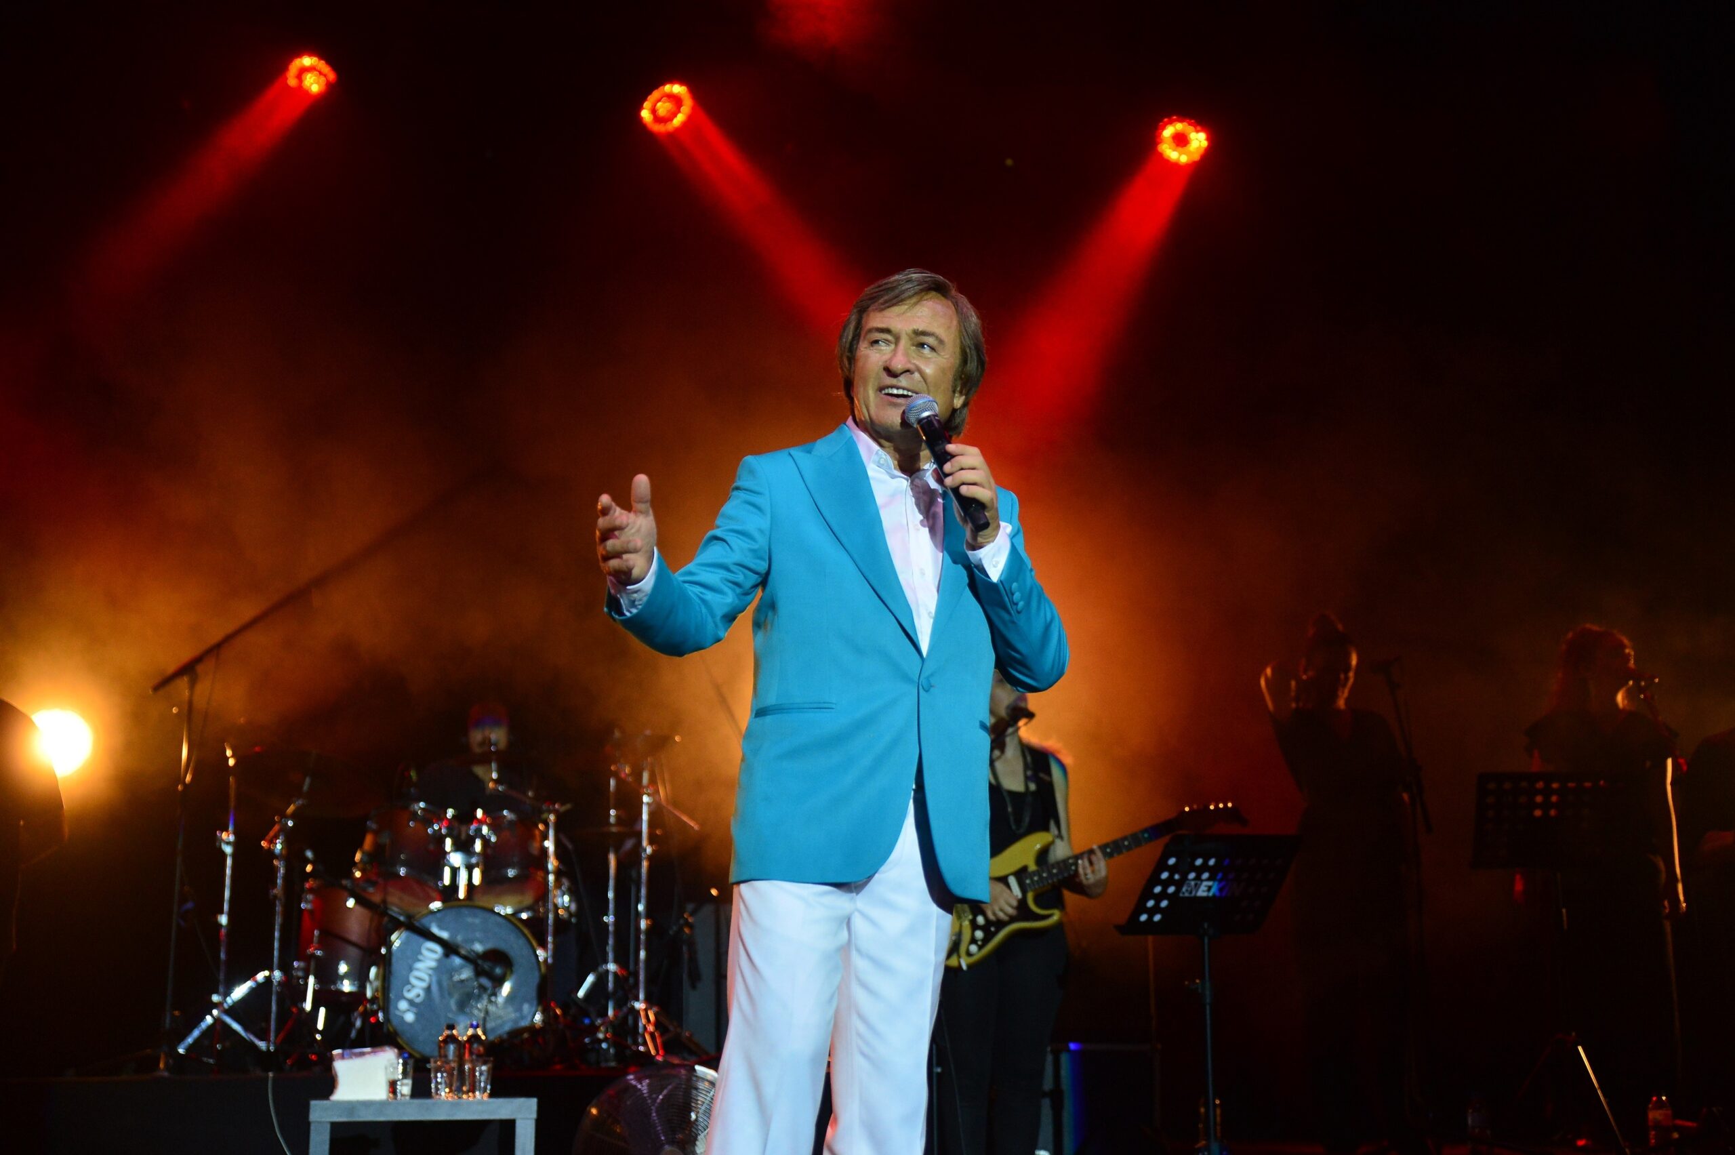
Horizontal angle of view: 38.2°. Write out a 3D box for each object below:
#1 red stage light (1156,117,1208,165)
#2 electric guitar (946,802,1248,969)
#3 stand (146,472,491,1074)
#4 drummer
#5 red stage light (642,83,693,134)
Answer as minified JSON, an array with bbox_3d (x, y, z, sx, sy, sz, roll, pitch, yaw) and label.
[{"bbox_3d":[1.617,-2.252,12.707,0.300,0.230,0.300,-8,-57,31],"label":"red stage light"},{"bbox_3d":[0.573,0.810,7.060,0.985,0.325,0.080,-21,-23,-5],"label":"electric guitar"},{"bbox_3d":[-1.985,0.677,8.928,1.250,2.153,0.500,2,-12,-14],"label":"stand"},{"bbox_3d":[-1.513,1.165,9.552,0.650,1.449,0.800,0,-12,-4],"label":"drummer"},{"bbox_3d":[-1.014,-2.335,12.252,0.300,0.230,0.300,10,-59,-40],"label":"red stage light"}]

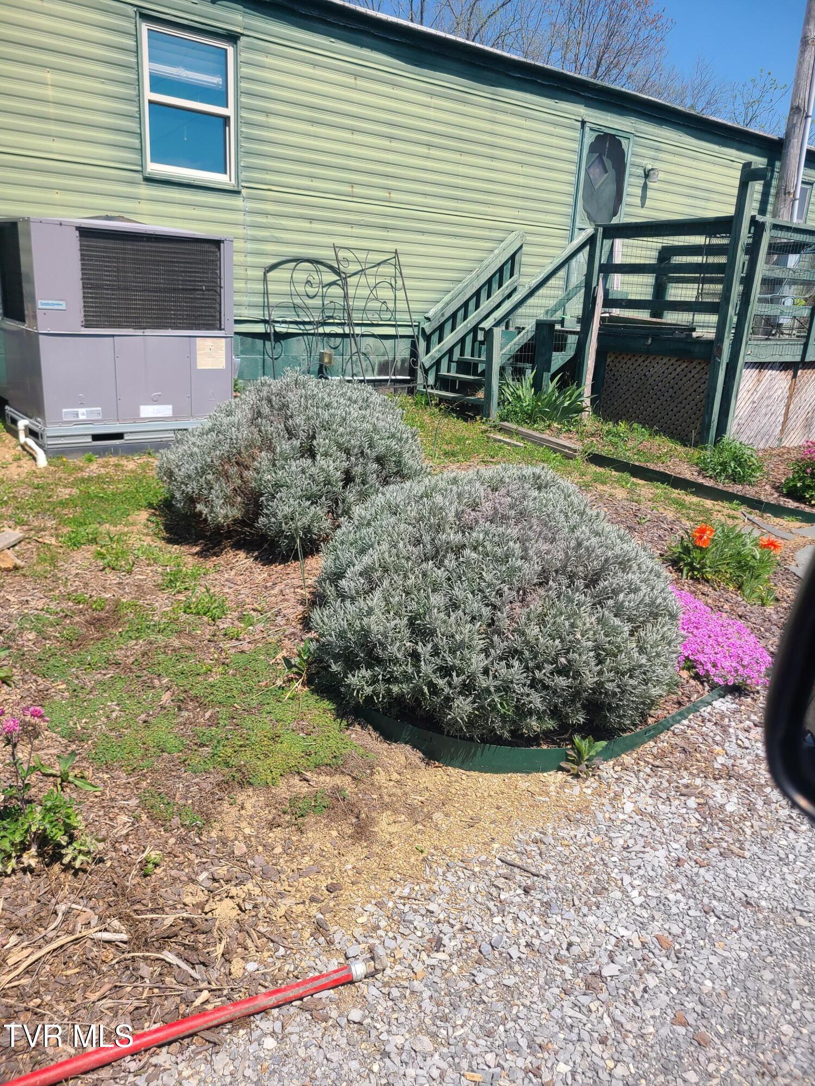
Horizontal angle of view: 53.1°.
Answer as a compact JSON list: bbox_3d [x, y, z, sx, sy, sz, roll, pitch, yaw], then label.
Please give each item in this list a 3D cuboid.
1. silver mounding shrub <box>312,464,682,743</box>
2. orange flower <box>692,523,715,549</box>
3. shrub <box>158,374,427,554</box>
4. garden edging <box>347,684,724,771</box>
[{"bbox_3d":[0.300,0.086,2.753,1.232,0.659,1.232,5,18,6],"label":"silver mounding shrub"},{"bbox_3d":[1.479,-0.036,4.080,0.115,0.115,0.080,10,19,20],"label":"orange flower"},{"bbox_3d":[-0.554,-0.471,4.081,1.326,0.703,1.326,1,18,-8],"label":"shrub"},{"bbox_3d":[0.517,0.559,2.494,1.354,0.100,0.303,-2,18,-16],"label":"garden edging"}]

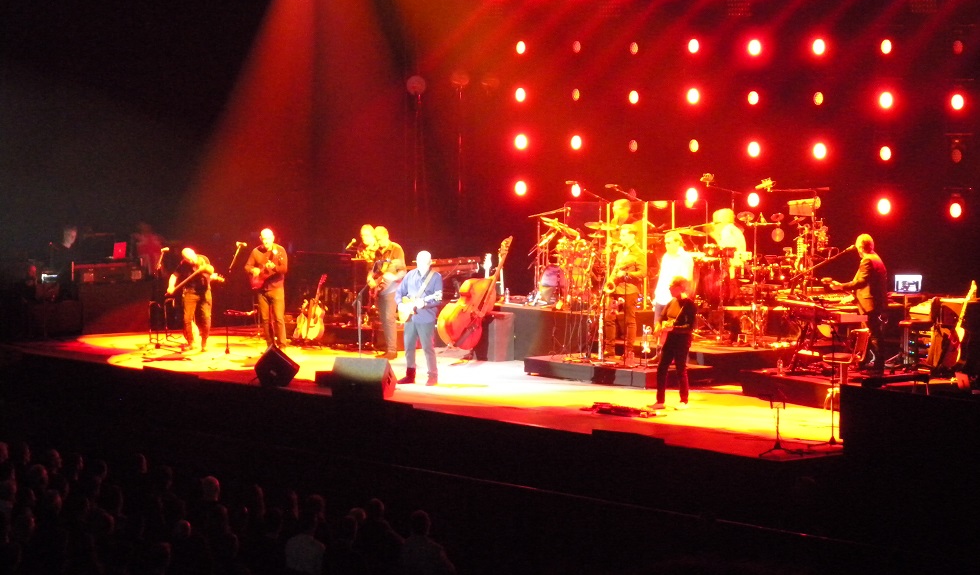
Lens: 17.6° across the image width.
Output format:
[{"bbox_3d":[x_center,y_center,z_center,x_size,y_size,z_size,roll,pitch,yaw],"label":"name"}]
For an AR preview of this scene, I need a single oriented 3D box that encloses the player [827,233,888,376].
[{"bbox_3d":[4.804,0.225,41.335,0.720,1.800,0.550,1,4,6],"label":"player"}]

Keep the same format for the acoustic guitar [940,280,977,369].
[{"bbox_3d":[6.041,0.476,40.800,0.130,1.100,0.400,15,-7,-41],"label":"acoustic guitar"}]

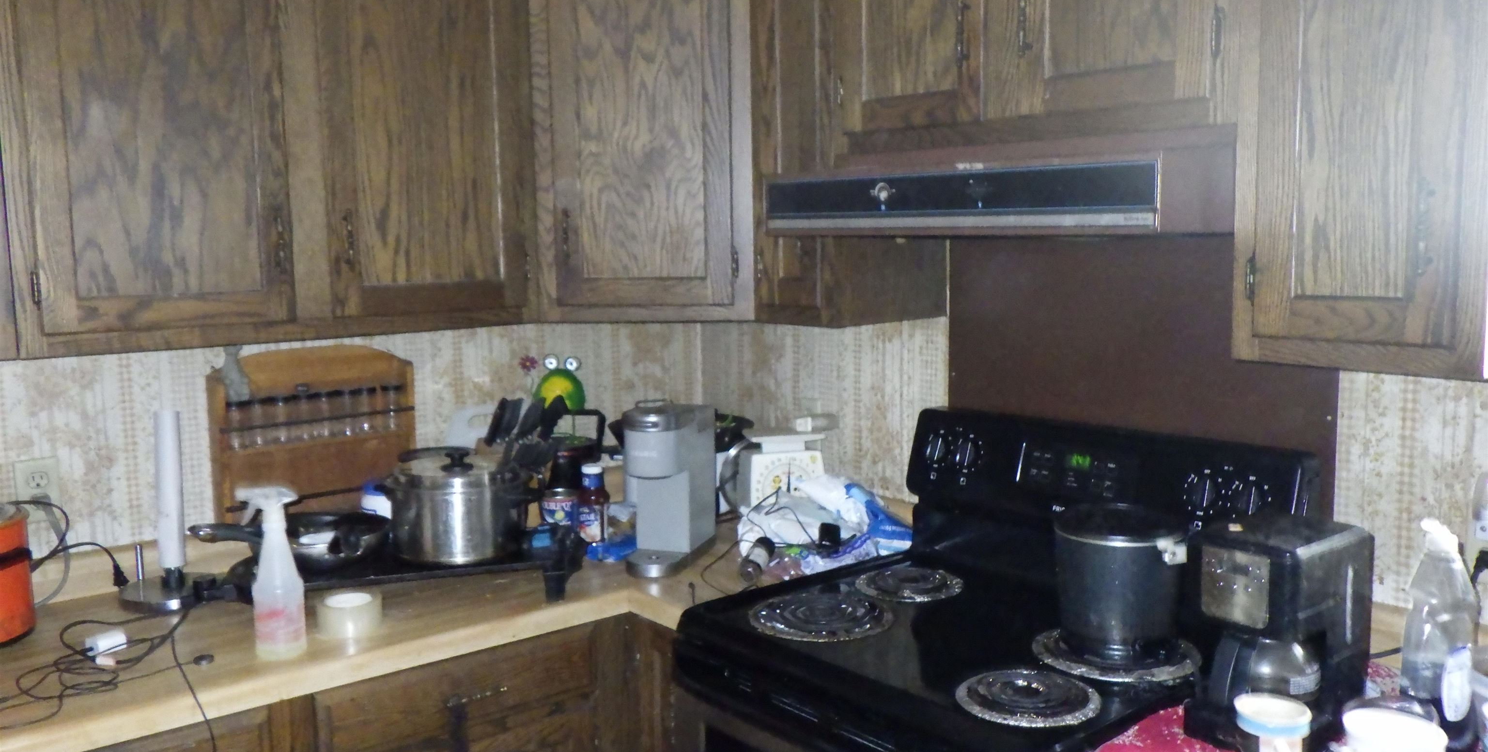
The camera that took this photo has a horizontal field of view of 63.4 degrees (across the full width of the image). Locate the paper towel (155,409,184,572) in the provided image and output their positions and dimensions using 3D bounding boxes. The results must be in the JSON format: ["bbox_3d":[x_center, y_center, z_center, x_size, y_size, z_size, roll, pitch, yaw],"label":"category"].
[{"bbox_3d":[-1.042,0.208,2.183,0.046,0.285,0.046,-7,9,-38],"label":"paper towel"}]

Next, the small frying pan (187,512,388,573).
[{"bbox_3d":[-0.811,0.297,2.170,0.350,0.088,0.250,-7,9,-40],"label":"small frying pan"}]

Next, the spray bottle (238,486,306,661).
[{"bbox_3d":[-0.739,0.302,1.873,0.098,0.267,0.075,-1,7,0],"label":"spray bottle"}]

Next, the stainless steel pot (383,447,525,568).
[{"bbox_3d":[-0.541,0.229,2.250,0.292,0.194,0.238,-3,7,-14],"label":"stainless steel pot"}]

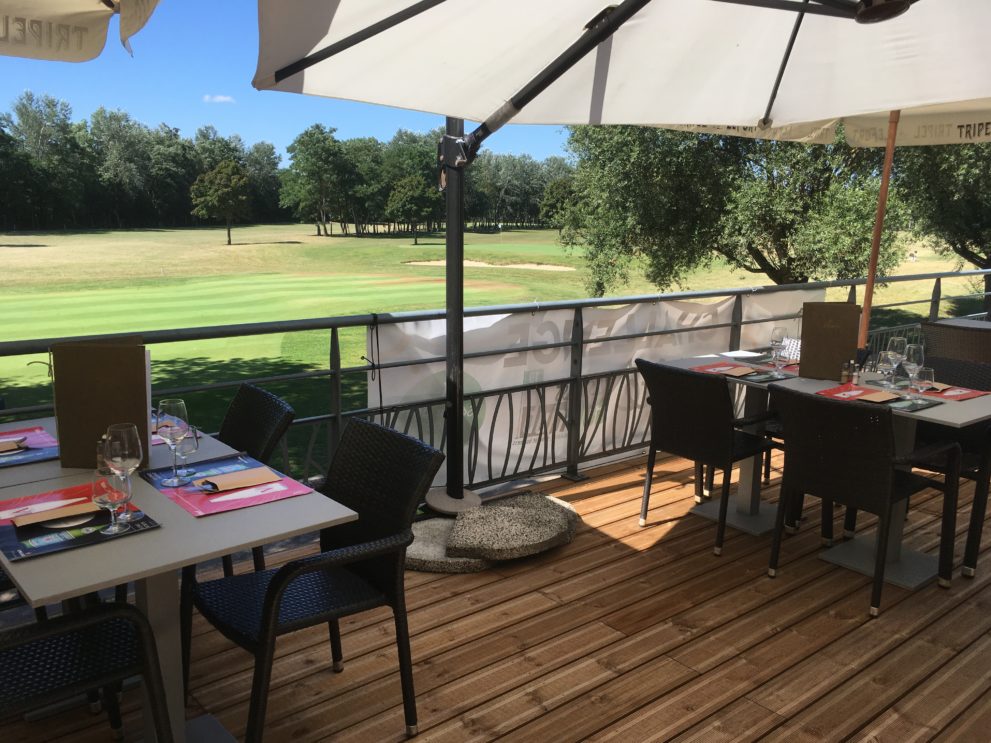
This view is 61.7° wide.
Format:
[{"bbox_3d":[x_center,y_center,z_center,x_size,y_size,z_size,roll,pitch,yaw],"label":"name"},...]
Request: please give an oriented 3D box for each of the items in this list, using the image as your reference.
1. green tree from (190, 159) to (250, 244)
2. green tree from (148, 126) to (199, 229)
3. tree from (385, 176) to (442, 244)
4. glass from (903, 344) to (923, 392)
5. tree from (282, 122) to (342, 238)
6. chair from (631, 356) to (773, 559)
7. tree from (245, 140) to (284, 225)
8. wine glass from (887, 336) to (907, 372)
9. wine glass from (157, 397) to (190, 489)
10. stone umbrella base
[{"bbox_3d":[-21.172,-13.032,63.909,4.665,6.525,4.665,-2,12,-18],"label":"green tree"},{"bbox_3d":[-39.271,-23.688,100.925,6.397,12.200,6.397,-3,12,-21],"label":"green tree"},{"bbox_3d":[-7.098,-13.809,70.991,4.828,5.920,4.828,0,11,-6],"label":"tree"},{"bbox_3d":[1.741,0.004,3.469,0.083,0.219,0.083,1,11,0],"label":"glass"},{"bbox_3d":[-18.794,-19.459,84.788,6.413,11.105,6.413,-1,11,-12],"label":"tree"},{"bbox_3d":[1.030,0.351,3.881,0.620,0.826,0.570,-8,15,-39],"label":"chair"},{"bbox_3d":[-32.257,-26.224,115.915,5.640,11.650,5.640,-2,12,-15],"label":"tree"},{"bbox_3d":[1.783,-0.039,3.697,0.084,0.217,0.084,1,11,0],"label":"wine glass"},{"bbox_3d":[-0.864,0.190,2.229,0.083,0.220,0.083,1,11,0],"label":"wine glass"},{"bbox_3d":[-0.048,0.710,3.737,0.900,0.130,0.607,-8,15,-39],"label":"stone umbrella base"}]

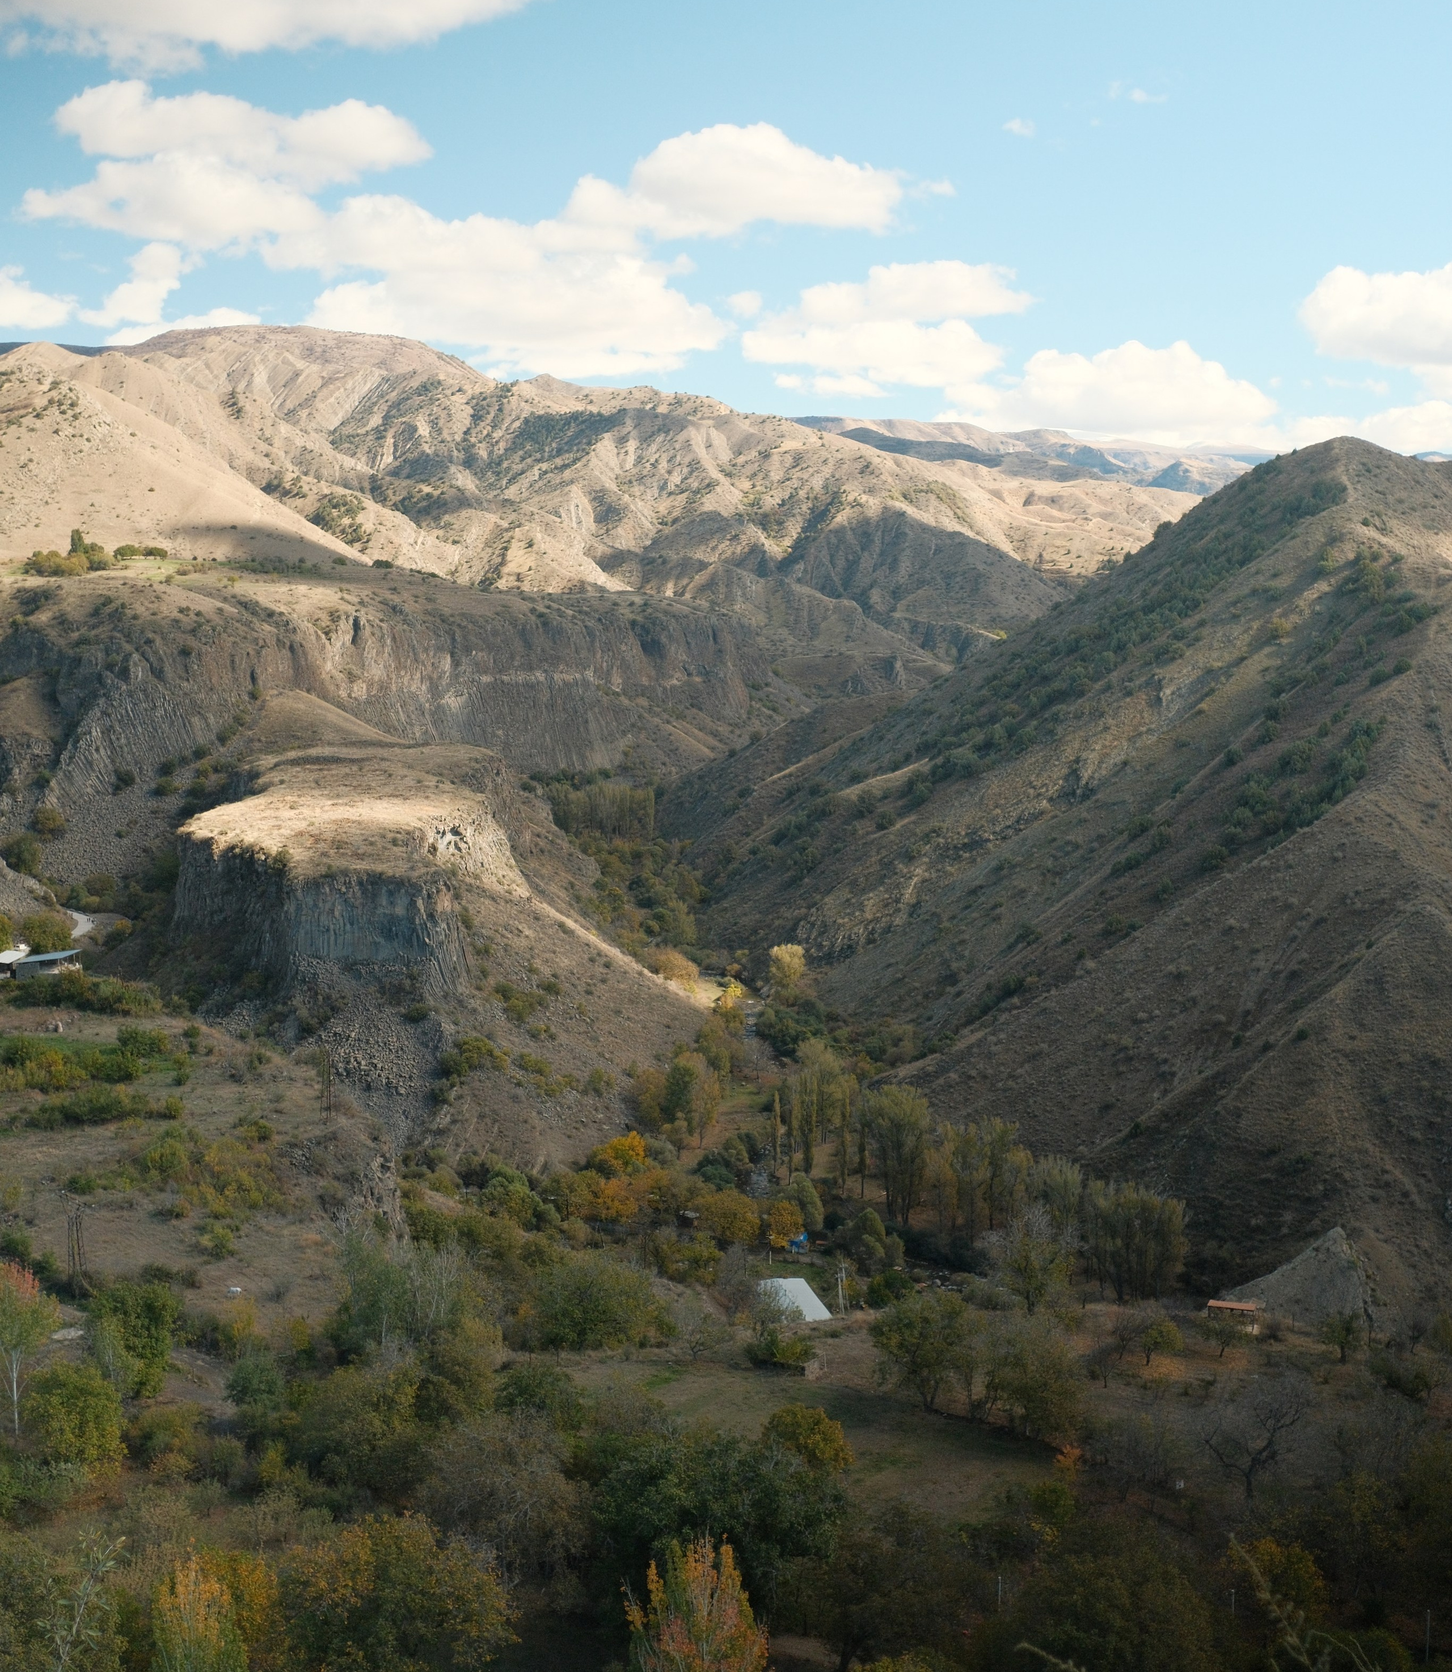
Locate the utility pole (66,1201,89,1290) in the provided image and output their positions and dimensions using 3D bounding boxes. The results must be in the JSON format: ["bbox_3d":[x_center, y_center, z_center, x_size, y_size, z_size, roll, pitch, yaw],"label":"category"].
[{"bbox_3d":[-72.460,45.640,236.560,2.600,11.540,2.000,0,6,0],"label":"utility pole"}]

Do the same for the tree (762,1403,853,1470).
[{"bbox_3d":[7.140,53.340,185.090,8.040,7.720,7.630,0,6,2],"label":"tree"}]

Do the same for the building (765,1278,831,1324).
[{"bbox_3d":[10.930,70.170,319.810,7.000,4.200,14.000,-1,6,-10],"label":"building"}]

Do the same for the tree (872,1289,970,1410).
[{"bbox_3d":[19.810,52.240,215.160,9.860,12.190,9.370,1,6,5],"label":"tree"}]

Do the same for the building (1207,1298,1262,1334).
[{"bbox_3d":[66.790,63.180,278.770,6.400,3.800,3.600,1,6,10],"label":"building"}]

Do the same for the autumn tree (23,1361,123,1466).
[{"bbox_3d":[-55.120,48.880,178.560,8.330,9.150,7.910,-2,7,-17],"label":"autumn tree"}]

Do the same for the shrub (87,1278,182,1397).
[{"bbox_3d":[-56.900,48.550,203.680,9.010,11.700,8.560,-2,7,-16],"label":"shrub"}]

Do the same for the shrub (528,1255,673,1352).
[{"bbox_3d":[-14.630,54.640,247.630,16.920,11.040,13.540,0,6,-3],"label":"shrub"}]

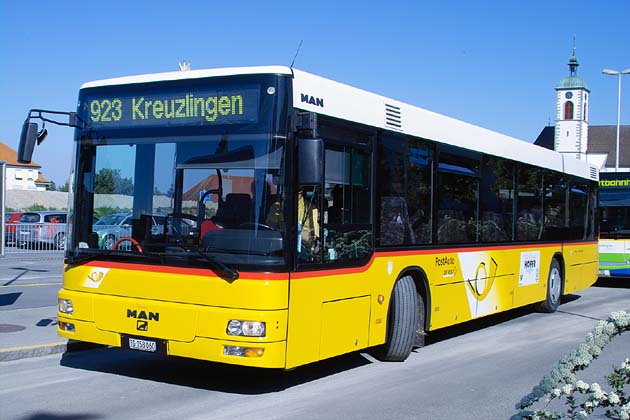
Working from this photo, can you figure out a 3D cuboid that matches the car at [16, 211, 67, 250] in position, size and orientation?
[{"bbox_3d":[-9.660,0.800,30.840,1.760,1.460,4.380,1,-1,34],"label":"car"}]

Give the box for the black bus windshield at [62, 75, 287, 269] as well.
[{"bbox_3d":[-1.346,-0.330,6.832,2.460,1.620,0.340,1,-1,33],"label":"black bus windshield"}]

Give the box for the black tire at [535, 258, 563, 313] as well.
[{"bbox_3d":[3.989,1.303,13.321,0.285,0.950,0.950,1,-1,33],"label":"black tire"}]

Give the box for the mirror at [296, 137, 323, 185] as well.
[{"bbox_3d":[-0.034,-0.396,6.282,0.190,0.385,0.110,1,-1,21],"label":"mirror"}]

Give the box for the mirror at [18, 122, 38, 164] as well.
[{"bbox_3d":[-2.727,-0.632,7.316,0.120,0.385,0.200,11,-6,-32],"label":"mirror"}]

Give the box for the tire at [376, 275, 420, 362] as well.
[{"bbox_3d":[0.899,1.178,8.414,0.275,0.945,0.945,7,-1,0],"label":"tire"}]

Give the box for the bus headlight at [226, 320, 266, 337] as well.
[{"bbox_3d":[-0.543,0.943,6.143,0.320,0.115,0.110,1,-1,24],"label":"bus headlight"}]

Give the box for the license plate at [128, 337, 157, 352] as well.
[{"bbox_3d":[-1.487,1.171,6.662,0.305,0.084,0.020,1,-1,33],"label":"license plate"}]

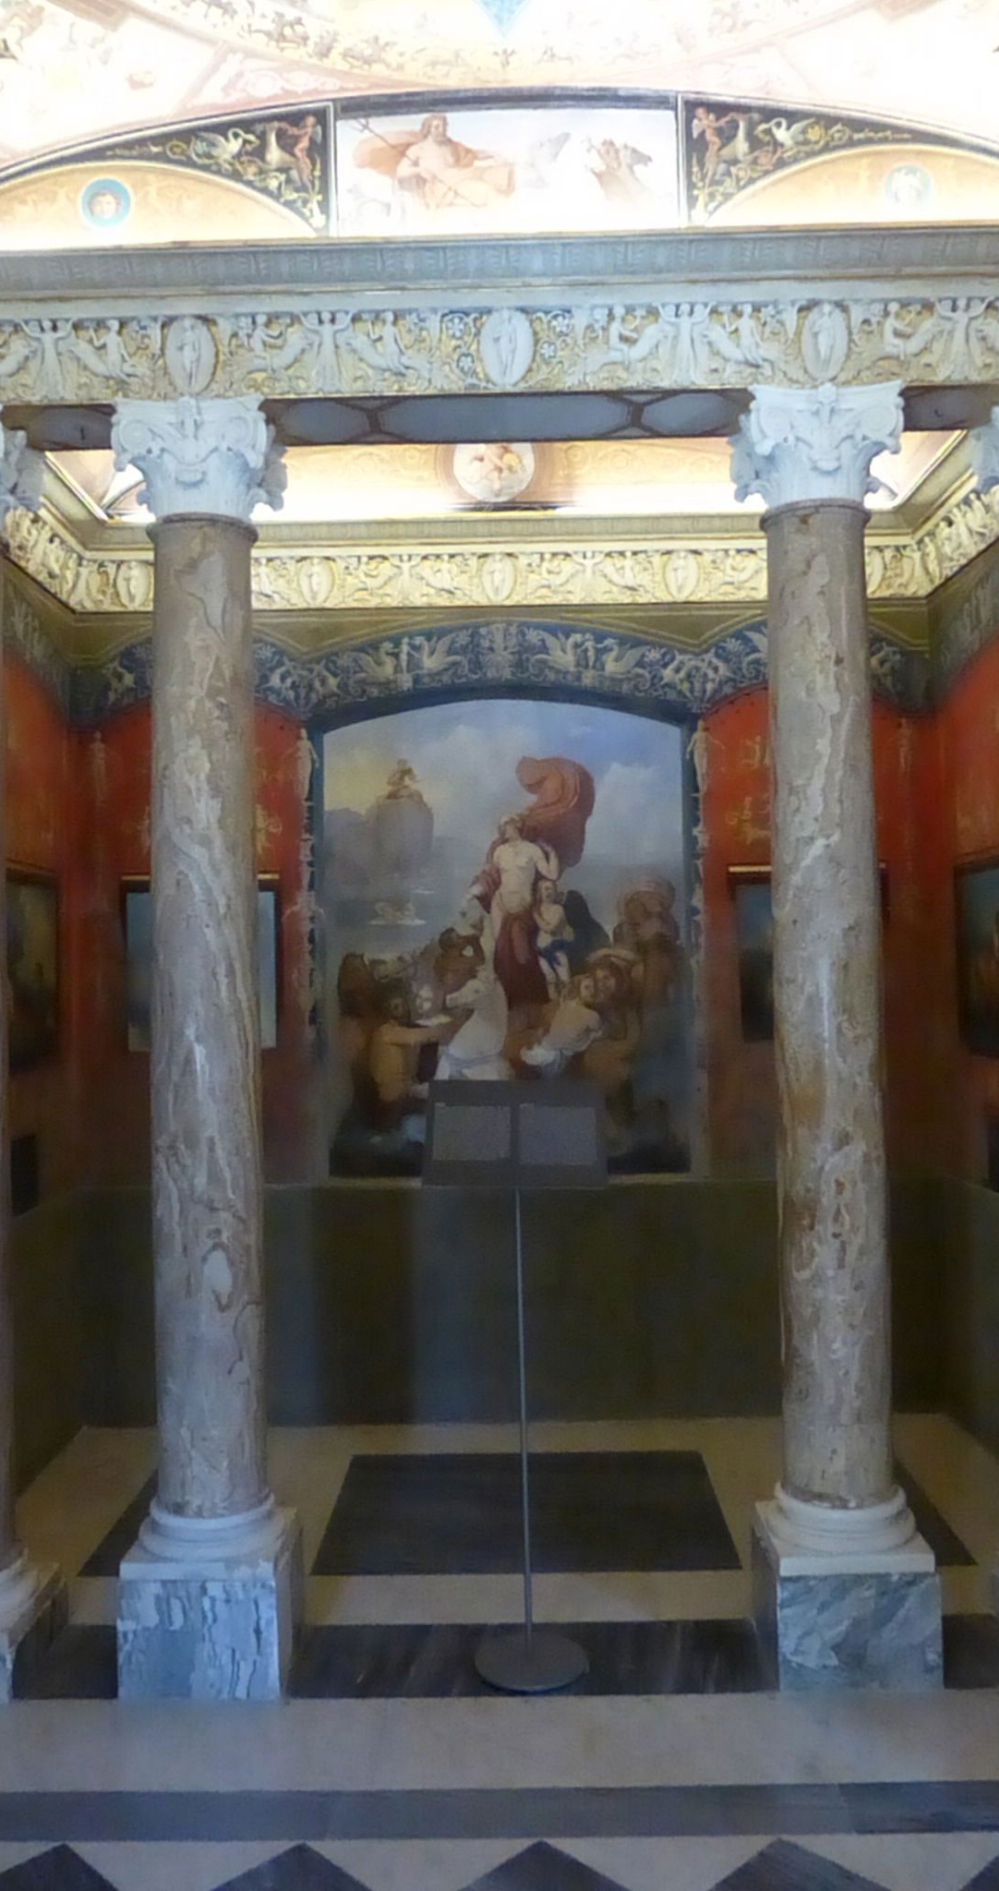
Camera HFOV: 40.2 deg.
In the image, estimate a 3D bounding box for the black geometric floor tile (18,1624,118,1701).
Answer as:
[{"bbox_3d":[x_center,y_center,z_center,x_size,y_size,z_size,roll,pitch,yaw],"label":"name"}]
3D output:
[{"bbox_3d":[-0.971,1.698,3.235,0.231,0.012,0.346,-1,-1,0],"label":"black geometric floor tile"}]

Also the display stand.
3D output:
[{"bbox_3d":[0.048,1.005,3.231,0.423,1.354,0.280,-1,-1,0],"label":"display stand"}]

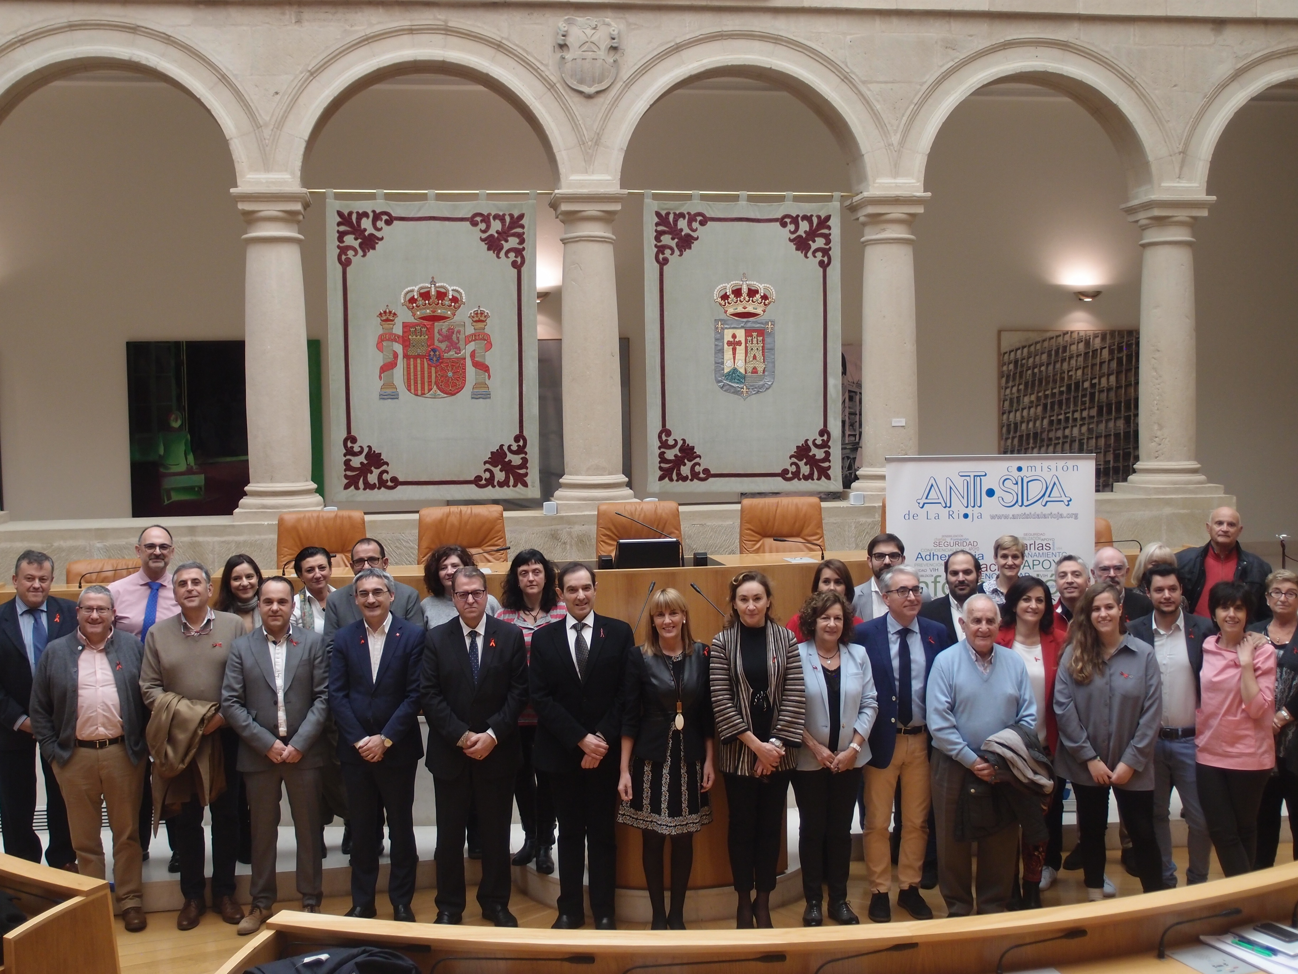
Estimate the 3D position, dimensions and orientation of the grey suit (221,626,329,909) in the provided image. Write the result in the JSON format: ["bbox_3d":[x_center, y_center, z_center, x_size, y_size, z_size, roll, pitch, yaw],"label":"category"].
[{"bbox_3d":[-1.862,1.398,7.099,0.530,1.444,0.340,-2,3,-15],"label":"grey suit"}]

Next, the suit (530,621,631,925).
[{"bbox_3d":[-0.334,1.384,7.063,0.520,1.505,0.340,-1,3,-3],"label":"suit"}]

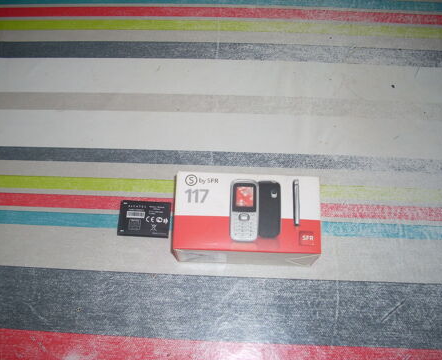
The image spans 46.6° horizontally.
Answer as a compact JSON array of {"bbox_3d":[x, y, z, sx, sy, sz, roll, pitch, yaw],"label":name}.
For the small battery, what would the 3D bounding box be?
[{"bbox_3d":[-0.074,0.039,0.504,0.050,0.005,0.035,3,71,1],"label":"small battery"}]

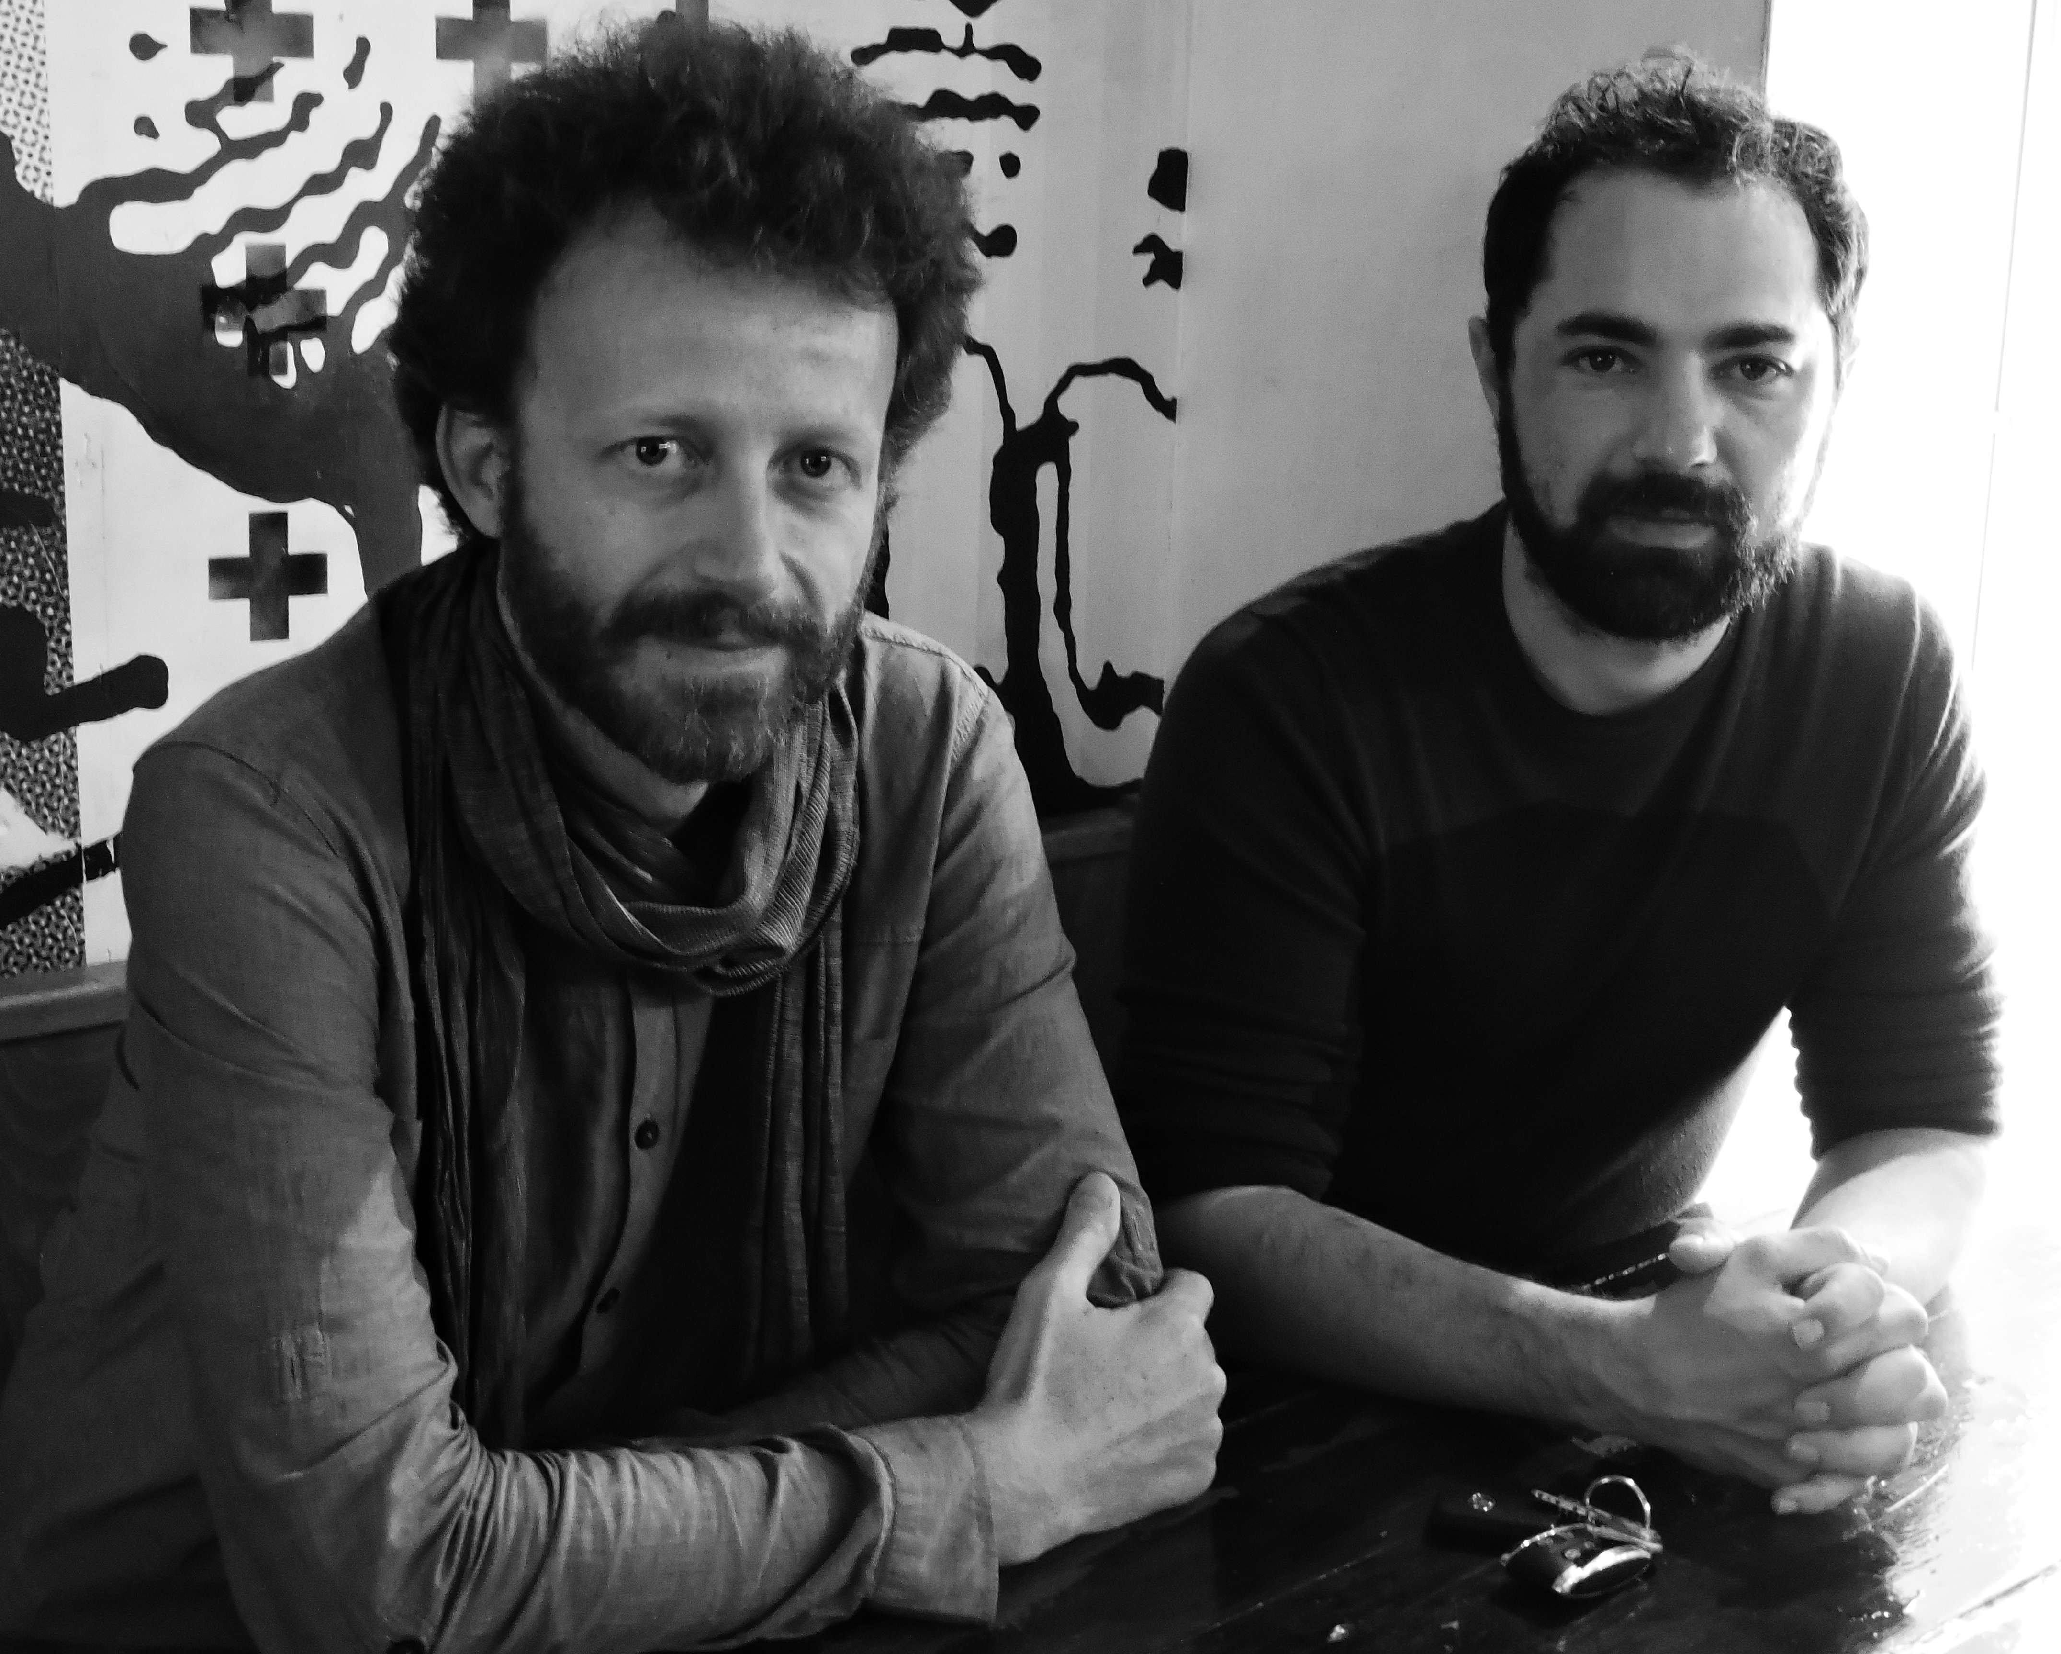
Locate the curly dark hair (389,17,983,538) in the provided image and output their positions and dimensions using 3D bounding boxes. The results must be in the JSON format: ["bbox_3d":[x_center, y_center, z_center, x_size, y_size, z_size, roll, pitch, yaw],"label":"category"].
[{"bbox_3d":[-0.140,-0.212,1.300,0.238,0.225,0.243,-3,13,-22],"label":"curly dark hair"}]

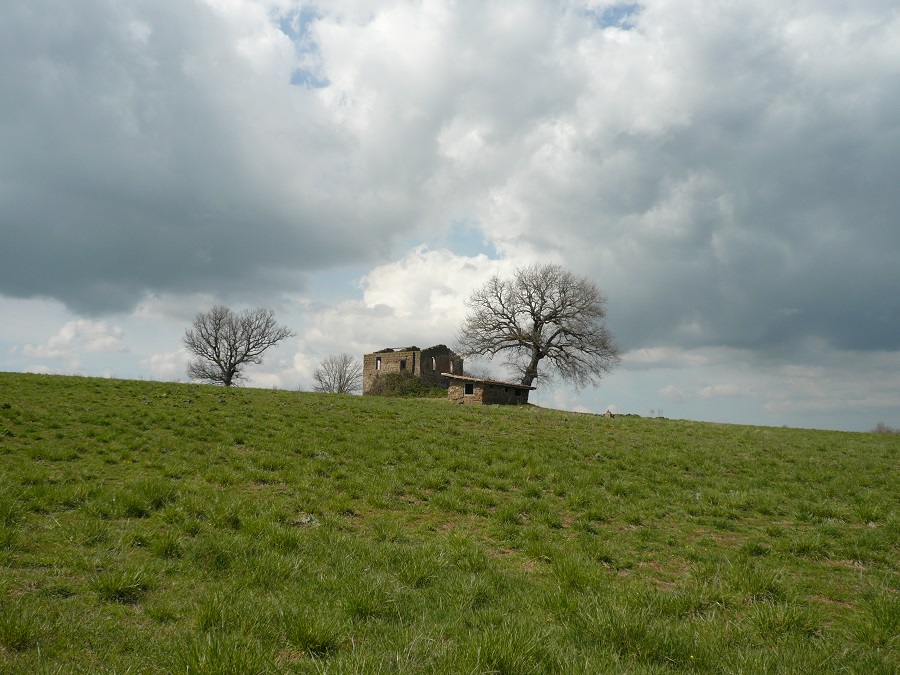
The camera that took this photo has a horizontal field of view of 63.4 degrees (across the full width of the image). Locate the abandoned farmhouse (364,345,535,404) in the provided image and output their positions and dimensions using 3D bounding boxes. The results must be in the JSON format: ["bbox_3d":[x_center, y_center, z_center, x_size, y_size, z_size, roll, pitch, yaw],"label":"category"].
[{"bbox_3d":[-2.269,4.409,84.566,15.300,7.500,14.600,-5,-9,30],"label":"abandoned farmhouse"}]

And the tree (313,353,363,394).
[{"bbox_3d":[-15.563,5.306,103.000,7.548,6.367,7.171,0,-8,0],"label":"tree"}]

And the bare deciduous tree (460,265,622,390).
[{"bbox_3d":[10.514,-0.827,86.000,18.678,16.066,17.744,0,-8,0],"label":"bare deciduous tree"}]

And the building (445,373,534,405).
[{"bbox_3d":[4.365,5.910,78.510,5.000,3.450,12.300,-5,-9,30],"label":"building"}]

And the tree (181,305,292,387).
[{"bbox_3d":[-28.114,1.199,97.000,14.346,11.192,13.629,0,-8,0],"label":"tree"}]

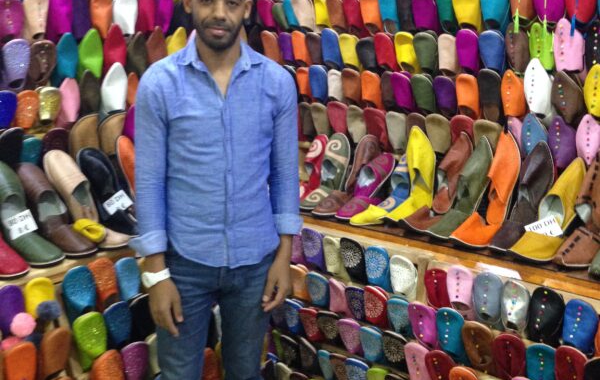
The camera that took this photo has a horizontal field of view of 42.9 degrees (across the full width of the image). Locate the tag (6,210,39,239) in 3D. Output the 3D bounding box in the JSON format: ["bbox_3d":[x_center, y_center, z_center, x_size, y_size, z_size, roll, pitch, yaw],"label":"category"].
[{"bbox_3d":[-0.866,0.109,2.380,0.087,0.066,0.010,-24,-3,-33],"label":"tag"}]

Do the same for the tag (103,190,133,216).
[{"bbox_3d":[-0.620,0.044,2.600,0.087,0.060,0.010,-33,-7,-35],"label":"tag"}]

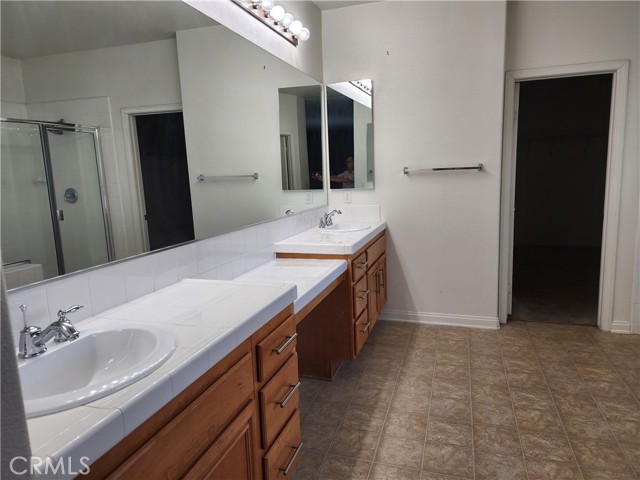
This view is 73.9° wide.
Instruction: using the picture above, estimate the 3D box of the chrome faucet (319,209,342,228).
[{"bbox_3d":[0.104,-0.187,3.609,0.170,0.145,0.210,1,9,18],"label":"chrome faucet"}]

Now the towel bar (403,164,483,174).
[{"bbox_3d":[1.033,-0.591,3.583,0.630,0.052,0.075,1,9,18],"label":"towel bar"}]

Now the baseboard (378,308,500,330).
[{"bbox_3d":[1.048,0.709,3.838,1.075,0.100,0.016,1,9,18],"label":"baseboard"}]

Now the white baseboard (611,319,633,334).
[{"bbox_3d":[2.458,0.709,3.468,0.145,0.100,0.016,1,9,18],"label":"white baseboard"}]

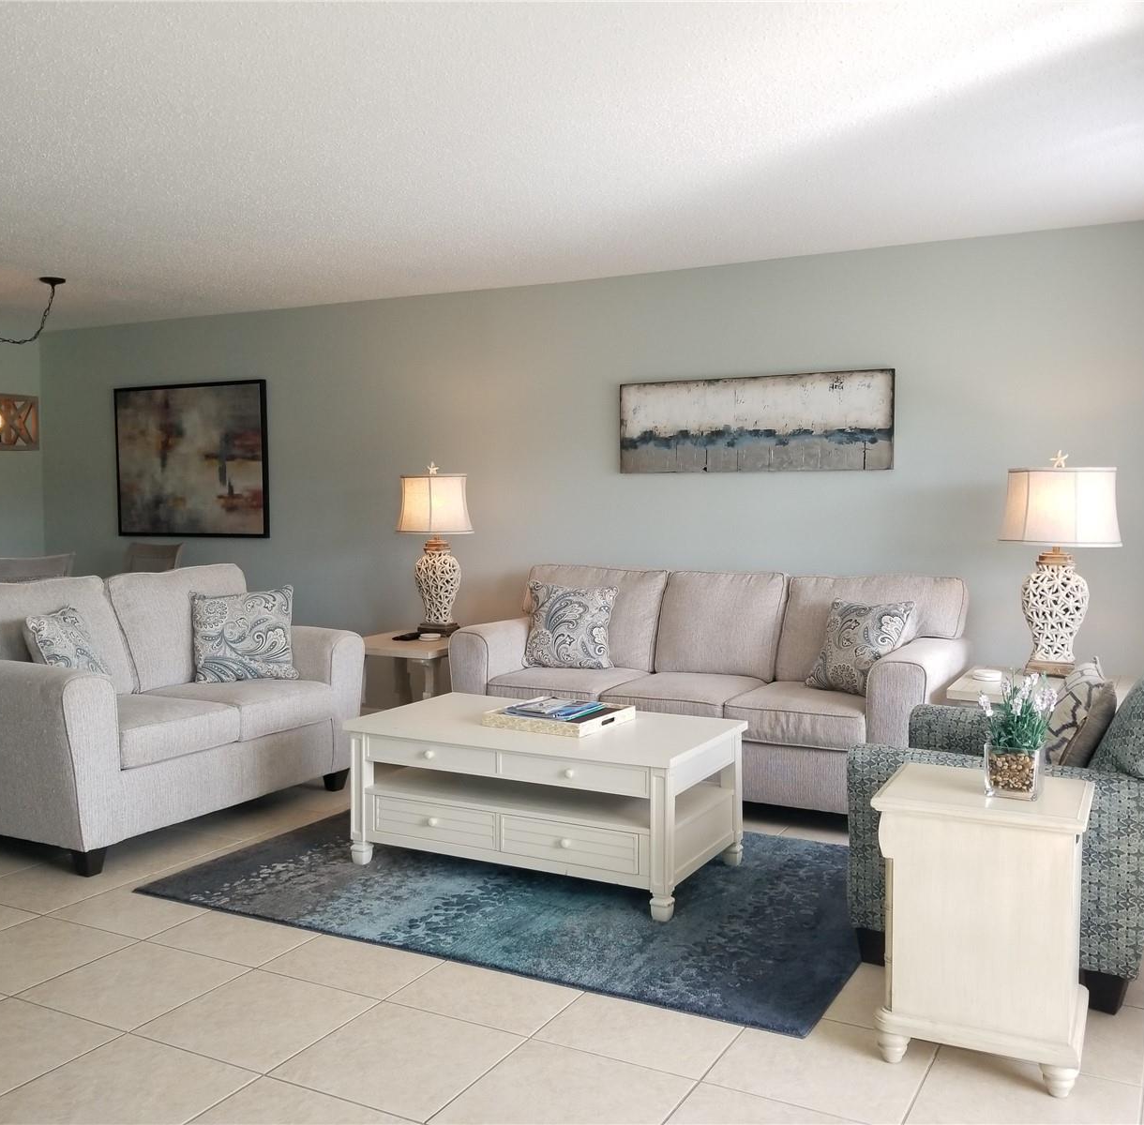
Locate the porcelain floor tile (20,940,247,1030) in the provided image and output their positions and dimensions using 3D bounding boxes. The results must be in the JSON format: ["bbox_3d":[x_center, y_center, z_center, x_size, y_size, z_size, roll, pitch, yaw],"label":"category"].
[{"bbox_3d":[-1.180,1.143,3.057,0.437,0.010,0.432,1,3,28],"label":"porcelain floor tile"}]

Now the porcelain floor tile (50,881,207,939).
[{"bbox_3d":[-1.368,1.113,3.645,0.437,0.010,0.432,1,3,28],"label":"porcelain floor tile"}]

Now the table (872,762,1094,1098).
[{"bbox_3d":[0.961,0.826,2.623,0.441,0.597,0.419,1,3,28],"label":"table"}]

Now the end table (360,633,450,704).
[{"bbox_3d":[-0.784,0.689,5.719,0.676,0.593,0.706,1,3,28],"label":"end table"}]

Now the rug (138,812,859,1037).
[{"bbox_3d":[-0.073,1.062,3.869,2.241,0.012,1.599,1,3,28],"label":"rug"}]

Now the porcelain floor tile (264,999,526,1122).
[{"bbox_3d":[-0.399,1.163,2.642,0.437,0.010,0.432,1,3,28],"label":"porcelain floor tile"}]

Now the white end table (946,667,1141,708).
[{"bbox_3d":[1.825,0.766,4.338,0.640,0.600,0.660,1,3,27],"label":"white end table"}]

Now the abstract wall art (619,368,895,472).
[{"bbox_3d":[0.862,-0.662,5.434,1.354,0.449,0.040,1,3,27],"label":"abstract wall art"}]

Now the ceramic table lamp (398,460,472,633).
[{"bbox_3d":[-0.714,-0.066,5.886,0.397,0.900,0.397,0,2,0],"label":"ceramic table lamp"}]

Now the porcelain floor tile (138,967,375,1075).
[{"bbox_3d":[-0.764,1.119,2.763,0.424,0.011,0.424,1,3,28],"label":"porcelain floor tile"}]

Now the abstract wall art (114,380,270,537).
[{"bbox_3d":[-2.428,-0.643,7.152,1.270,0.957,0.035,1,3,27],"label":"abstract wall art"}]

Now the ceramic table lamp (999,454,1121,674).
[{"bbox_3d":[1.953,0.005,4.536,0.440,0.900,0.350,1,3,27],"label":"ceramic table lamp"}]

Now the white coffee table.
[{"bbox_3d":[-0.091,0.807,3.952,1.239,0.496,0.723,1,3,28],"label":"white coffee table"}]

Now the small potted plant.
[{"bbox_3d":[1.014,0.392,2.582,0.184,0.278,0.163,1,3,28],"label":"small potted plant"}]

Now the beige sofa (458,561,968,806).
[{"bbox_3d":[0.583,0.533,5.040,2.144,0.972,0.907,1,3,28],"label":"beige sofa"}]

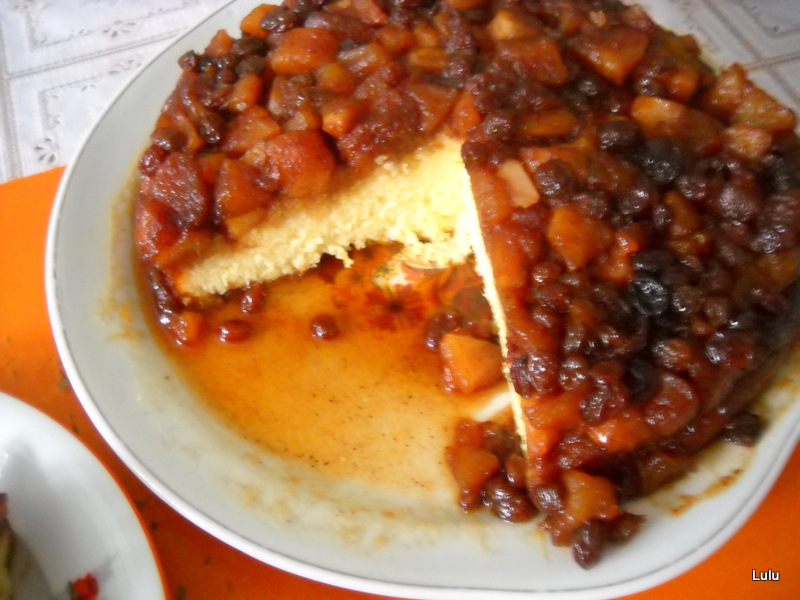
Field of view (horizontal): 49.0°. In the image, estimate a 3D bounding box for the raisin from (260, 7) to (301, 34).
[{"bbox_3d":[-0.045,-0.105,0.331,0.015,0.009,0.011,-4,57,-7],"label":"raisin"}]

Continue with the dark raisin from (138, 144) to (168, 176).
[{"bbox_3d":[-0.089,-0.050,0.317,0.010,0.009,0.012,32,60,16],"label":"dark raisin"}]

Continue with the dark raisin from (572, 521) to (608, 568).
[{"bbox_3d":[0.059,0.076,0.273,0.011,0.010,0.015,15,57,5],"label":"dark raisin"}]

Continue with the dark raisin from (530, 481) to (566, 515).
[{"bbox_3d":[0.046,0.062,0.274,0.011,0.009,0.011,6,57,0],"label":"dark raisin"}]

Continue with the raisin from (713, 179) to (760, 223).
[{"bbox_3d":[0.114,-0.033,0.297,0.015,0.011,0.014,6,57,0],"label":"raisin"}]

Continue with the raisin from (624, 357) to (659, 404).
[{"bbox_3d":[0.073,0.024,0.264,0.011,0.011,0.015,-6,54,0],"label":"raisin"}]

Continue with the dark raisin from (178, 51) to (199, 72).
[{"bbox_3d":[-0.081,-0.092,0.337,0.009,0.009,0.009,6,57,0],"label":"dark raisin"}]

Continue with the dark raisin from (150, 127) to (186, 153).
[{"bbox_3d":[-0.091,-0.063,0.346,0.013,0.010,0.011,-6,54,0],"label":"dark raisin"}]

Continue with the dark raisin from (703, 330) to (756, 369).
[{"bbox_3d":[0.107,0.016,0.285,0.015,0.011,0.013,6,57,0],"label":"dark raisin"}]

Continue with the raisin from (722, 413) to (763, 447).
[{"bbox_3d":[0.110,0.042,0.282,0.013,0.011,0.011,-6,54,0],"label":"raisin"}]

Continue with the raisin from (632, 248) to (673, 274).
[{"bbox_3d":[0.082,-0.013,0.285,0.013,0.010,0.010,-6,54,0],"label":"raisin"}]

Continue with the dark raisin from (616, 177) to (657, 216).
[{"bbox_3d":[0.081,-0.035,0.299,0.013,0.011,0.013,-6,54,0],"label":"dark raisin"}]

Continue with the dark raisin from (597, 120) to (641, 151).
[{"bbox_3d":[0.073,-0.055,0.295,0.015,0.009,0.011,0,57,-4],"label":"dark raisin"}]

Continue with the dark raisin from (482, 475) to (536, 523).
[{"bbox_3d":[0.034,0.062,0.274,0.017,0.012,0.013,21,58,19],"label":"dark raisin"}]

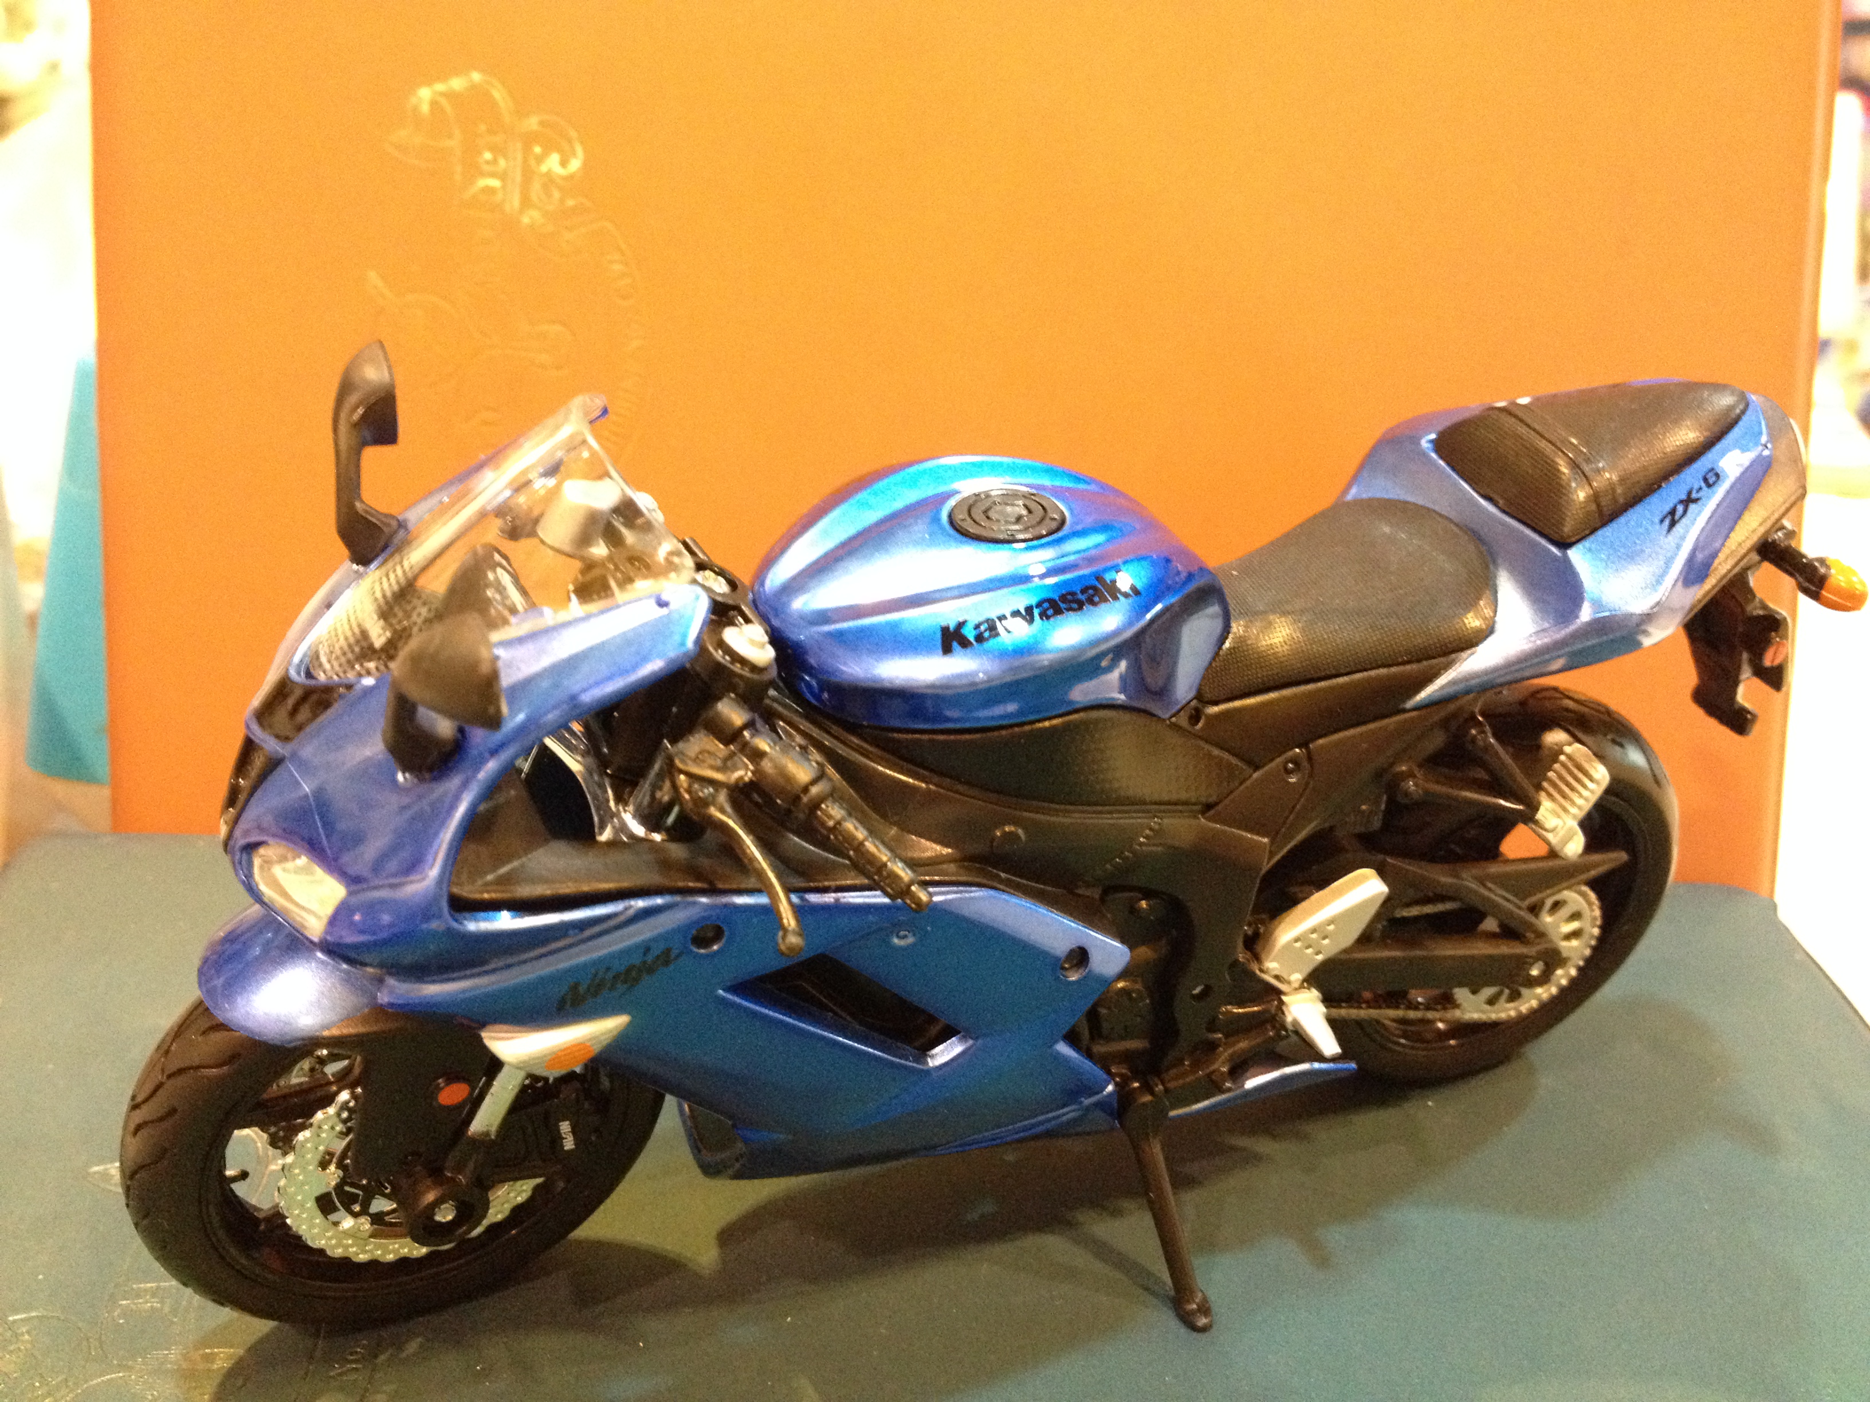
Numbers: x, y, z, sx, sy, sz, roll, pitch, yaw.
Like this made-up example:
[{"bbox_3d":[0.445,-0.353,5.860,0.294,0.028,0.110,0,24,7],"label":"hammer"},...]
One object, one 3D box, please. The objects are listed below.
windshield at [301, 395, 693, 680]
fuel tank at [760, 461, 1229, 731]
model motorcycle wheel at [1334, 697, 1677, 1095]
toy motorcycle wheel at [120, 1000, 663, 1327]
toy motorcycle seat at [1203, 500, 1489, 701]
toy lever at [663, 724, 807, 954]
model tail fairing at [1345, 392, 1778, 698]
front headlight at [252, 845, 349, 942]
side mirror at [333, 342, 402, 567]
[{"bbox_3d":[-0.036,-0.011,0.150,0.030,0.018,0.035,-9,34,-19],"label":"windshield"},{"bbox_3d":[0.004,-0.009,0.170,0.047,0.023,0.028,-9,34,-19],"label":"fuel tank"},{"bbox_3d":[0.061,0.021,0.215,0.052,0.052,0.014,-9,34,-19],"label":"model motorcycle wheel"},{"bbox_3d":[-0.049,0.039,0.176,0.050,0.050,0.010,-11,36,-23],"label":"toy motorcycle wheel"},{"bbox_3d":[0.036,-0.010,0.183,0.032,0.013,0.024,-9,34,-19],"label":"toy motorcycle seat"},{"bbox_3d":[-0.016,0.012,0.149,0.010,0.013,0.018,-13,36,-26],"label":"toy lever"},{"bbox_3d":[0.063,-0.018,0.190,0.049,0.024,0.025,-9,34,-19],"label":"model tail fairing"},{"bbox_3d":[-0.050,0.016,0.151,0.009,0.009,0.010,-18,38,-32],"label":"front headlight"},{"bbox_3d":[-0.051,-0.023,0.167,0.008,0.018,0.015,-9,34,-19],"label":"side mirror"}]

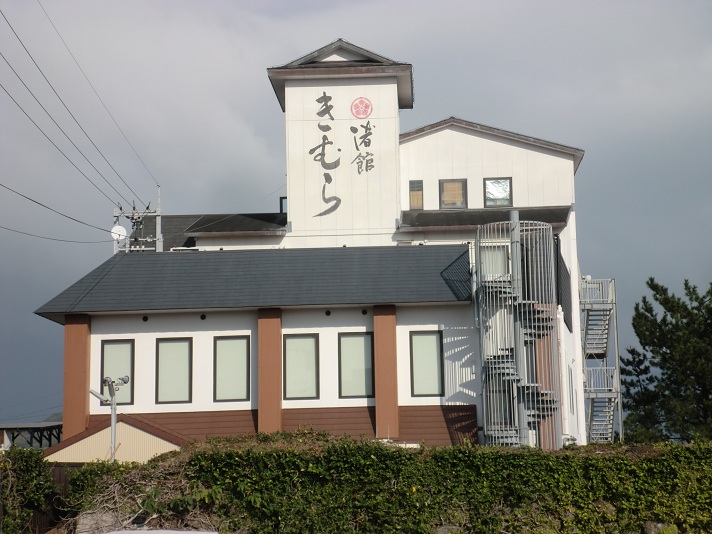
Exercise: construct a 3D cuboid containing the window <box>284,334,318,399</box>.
[{"bbox_3d":[-1.909,3.497,52.621,1.265,2.338,0.140,-2,-10,2],"label":"window"}]

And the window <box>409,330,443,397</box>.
[{"bbox_3d":[2.481,3.375,52.434,1.185,2.339,0.140,-2,-10,2],"label":"window"}]

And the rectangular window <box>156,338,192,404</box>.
[{"bbox_3d":[-6.392,3.646,52.808,1.313,2.338,0.140,-2,-10,2],"label":"rectangular window"}]

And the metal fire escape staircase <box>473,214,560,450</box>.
[{"bbox_3d":[5.425,2.176,50.323,2.650,8.027,2.650,-2,-10,2],"label":"metal fire escape staircase"}]

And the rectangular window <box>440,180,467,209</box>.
[{"bbox_3d":[3.116,-2.319,48.028,0.906,1.011,0.100,-2,-12,3],"label":"rectangular window"}]

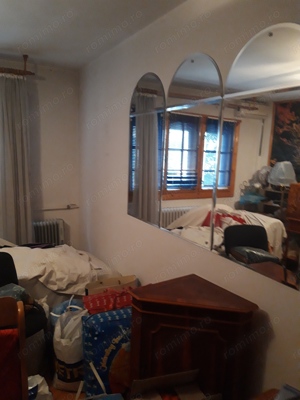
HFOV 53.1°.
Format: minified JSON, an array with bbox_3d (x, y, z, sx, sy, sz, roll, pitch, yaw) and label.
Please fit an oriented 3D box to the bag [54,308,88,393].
[{"bbox_3d":[-0.512,0.962,2.022,0.240,0.540,0.190,2,10,-2],"label":"bag"}]

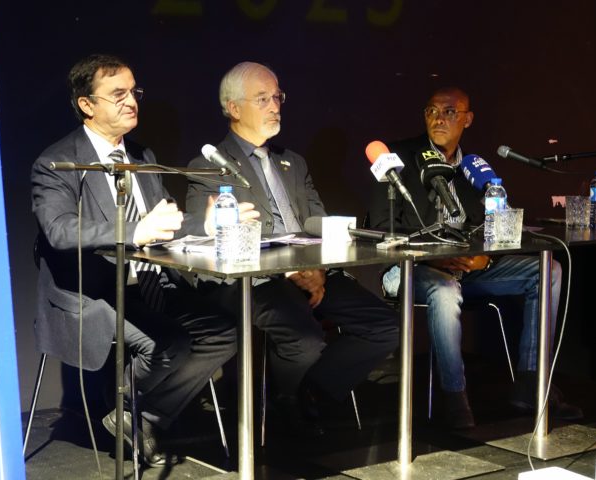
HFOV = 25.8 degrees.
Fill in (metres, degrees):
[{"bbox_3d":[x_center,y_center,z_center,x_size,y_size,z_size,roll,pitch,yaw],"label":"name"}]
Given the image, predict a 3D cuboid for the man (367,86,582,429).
[{"bbox_3d":[0.648,0.029,5.087,0.600,1.255,0.800,-4,7,-35],"label":"man"}]

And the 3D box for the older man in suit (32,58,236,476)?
[{"bbox_3d":[-0.547,0.072,4.236,0.580,1.341,0.720,-5,8,-43],"label":"older man in suit"}]

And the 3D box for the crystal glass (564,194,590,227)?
[{"bbox_3d":[1.043,-0.102,4.841,0.094,0.111,0.094,0,6,0],"label":"crystal glass"}]

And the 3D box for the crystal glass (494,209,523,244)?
[{"bbox_3d":[0.698,-0.044,4.281,0.095,0.111,0.095,0,6,0],"label":"crystal glass"}]

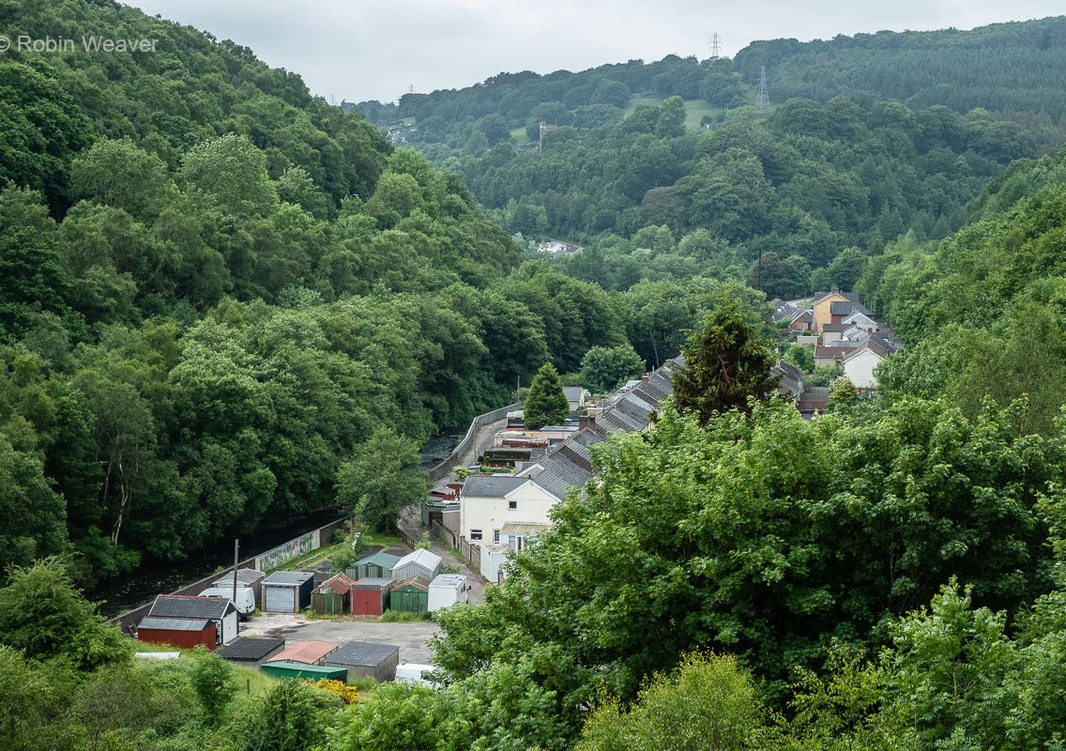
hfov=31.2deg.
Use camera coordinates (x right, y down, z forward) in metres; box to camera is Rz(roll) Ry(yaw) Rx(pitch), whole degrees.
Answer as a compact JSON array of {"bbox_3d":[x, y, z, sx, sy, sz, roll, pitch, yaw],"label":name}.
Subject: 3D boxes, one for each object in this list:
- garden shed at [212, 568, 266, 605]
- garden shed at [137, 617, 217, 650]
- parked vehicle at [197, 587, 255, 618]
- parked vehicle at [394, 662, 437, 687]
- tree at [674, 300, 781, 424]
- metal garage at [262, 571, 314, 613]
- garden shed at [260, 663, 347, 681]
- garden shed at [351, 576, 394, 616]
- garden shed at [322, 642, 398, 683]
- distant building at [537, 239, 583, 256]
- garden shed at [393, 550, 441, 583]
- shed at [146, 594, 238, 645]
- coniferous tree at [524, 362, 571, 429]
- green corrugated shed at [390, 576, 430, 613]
[{"bbox_3d":[-23.190,16.900,150.870,2.930,2.360,4.780,1,5,7],"label":"garden shed"},{"bbox_3d":[-25.097,18.262,134.611,4.840,2.290,2.440,1,5,13],"label":"garden shed"},{"bbox_3d":[-24.197,17.394,147.692,4.950,2.300,2.000,1,7,12],"label":"parked vehicle"},{"bbox_3d":[-6.382,19.580,122.041,4.350,1.850,1.760,2,5,17],"label":"parked vehicle"},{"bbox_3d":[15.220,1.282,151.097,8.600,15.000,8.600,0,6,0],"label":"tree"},{"bbox_3d":[-19.209,17.026,149.869,3.080,2.260,4.780,1,5,7],"label":"metal garage"},{"bbox_3d":[-15.138,20.007,125.879,5.000,2.000,2.400,2,7,20],"label":"garden shed"},{"bbox_3d":[-12.501,17.138,149.515,2.500,2.400,4.400,1,7,8],"label":"garden shed"},{"bbox_3d":[-11.404,19.695,127.753,3.600,2.200,5.100,2,7,14],"label":"garden shed"},{"bbox_3d":[10.840,-51.023,760.000,15.500,6.500,9.000,3,5,30],"label":"distant building"},{"bbox_3d":[-9.501,16.162,157.201,3.380,2.810,5.550,1,5,5],"label":"garden shed"},{"bbox_3d":[-24.855,17.842,140.380,5.750,3.050,3.600,1,7,13],"label":"shed"},{"bbox_3d":[1.797,3.114,243.888,5.800,8.900,5.800,0,6,0],"label":"coniferous tree"},{"bbox_3d":[-9.310,17.093,149.909,2.900,2.400,4.300,1,6,7],"label":"green corrugated shed"}]

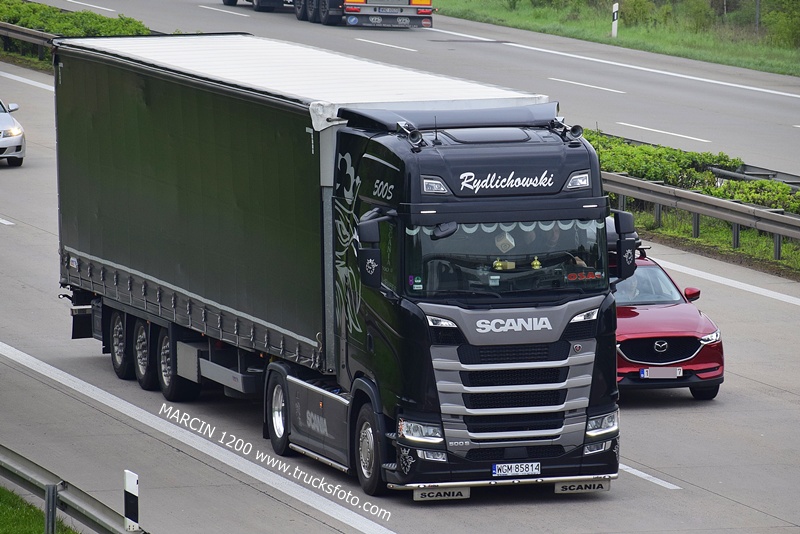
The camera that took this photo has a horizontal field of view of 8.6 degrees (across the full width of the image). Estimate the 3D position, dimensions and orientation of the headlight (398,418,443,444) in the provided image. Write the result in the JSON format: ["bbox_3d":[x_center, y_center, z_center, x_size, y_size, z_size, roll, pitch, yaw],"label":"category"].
[{"bbox_3d":[0.220,1.724,56.135,0.420,0.245,0.270,-2,6,-16],"label":"headlight"}]

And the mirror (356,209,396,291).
[{"bbox_3d":[-0.253,-0.172,56.274,0.330,0.800,0.400,-2,6,-16],"label":"mirror"}]

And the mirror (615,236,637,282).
[{"bbox_3d":[2.407,-0.082,57.028,0.190,0.440,0.160,-2,6,-16],"label":"mirror"}]

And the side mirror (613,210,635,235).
[{"bbox_3d":[2.393,-0.476,56.992,0.190,0.230,0.210,-2,6,-16],"label":"side mirror"}]

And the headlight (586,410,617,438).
[{"bbox_3d":[2.146,1.657,56.692,0.420,0.245,0.270,-2,6,-16],"label":"headlight"}]

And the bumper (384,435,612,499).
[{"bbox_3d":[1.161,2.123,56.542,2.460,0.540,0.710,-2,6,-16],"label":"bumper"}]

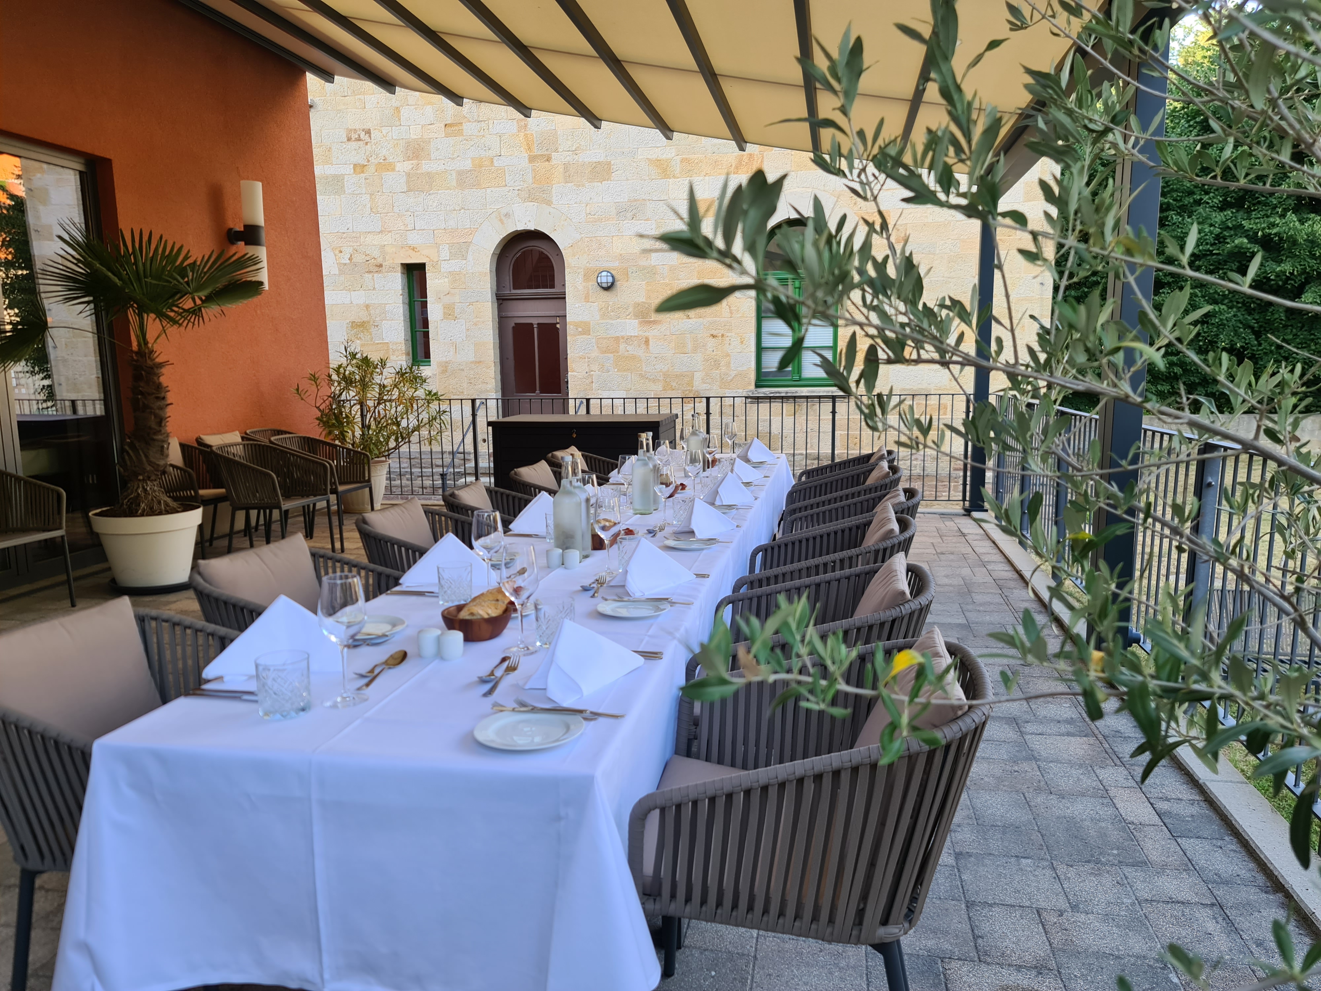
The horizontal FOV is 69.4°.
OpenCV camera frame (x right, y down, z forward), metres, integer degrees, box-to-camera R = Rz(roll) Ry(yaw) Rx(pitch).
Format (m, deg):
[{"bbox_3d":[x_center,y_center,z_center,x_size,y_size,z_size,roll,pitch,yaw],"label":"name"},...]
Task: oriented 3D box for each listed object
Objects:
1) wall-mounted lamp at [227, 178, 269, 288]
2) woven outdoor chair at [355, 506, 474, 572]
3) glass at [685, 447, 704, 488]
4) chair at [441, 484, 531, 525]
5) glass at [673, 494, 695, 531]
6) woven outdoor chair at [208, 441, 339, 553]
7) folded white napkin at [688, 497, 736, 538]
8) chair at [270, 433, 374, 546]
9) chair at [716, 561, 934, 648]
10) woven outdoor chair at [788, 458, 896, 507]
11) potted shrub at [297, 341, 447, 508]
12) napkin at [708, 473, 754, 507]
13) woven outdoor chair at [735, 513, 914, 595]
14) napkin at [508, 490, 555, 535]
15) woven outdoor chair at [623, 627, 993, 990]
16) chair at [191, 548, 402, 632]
[{"bbox_3d":[-3.228,-2.029,7.468,0.275,0.820,0.155,1,8,11],"label":"wall-mounted lamp"},{"bbox_3d":[-0.773,0.453,3.494,0.596,0.823,0.563,1,8,9],"label":"woven outdoor chair"},{"bbox_3d":[0.139,-0.088,3.949,0.080,0.212,0.080,1,8,11],"label":"glass"},{"bbox_3d":[-0.609,0.360,4.080,0.625,0.800,0.600,0,8,7],"label":"chair"},{"bbox_3d":[0.084,0.055,3.448,0.083,0.097,0.083,1,8,10],"label":"glass"},{"bbox_3d":[-2.714,0.029,6.753,0.606,0.778,0.566,3,9,22],"label":"woven outdoor chair"},{"bbox_3d":[0.153,0.065,3.302,0.192,0.117,0.253,3,9,22],"label":"folded white napkin"},{"bbox_3d":[-2.500,-0.033,7.007,0.625,0.800,0.600,1,8,10],"label":"chair"},{"bbox_3d":[0.374,0.583,2.430,0.625,0.800,0.600,1,8,11],"label":"chair"},{"bbox_3d":[0.862,0.266,4.661,0.625,0.800,0.600,0,8,4],"label":"woven outdoor chair"},{"bbox_3d":[-2.611,-0.607,8.646,1.374,1.495,1.212,-3,9,-17],"label":"potted shrub"},{"bbox_3d":[0.277,-0.035,3.970,0.192,0.121,0.242,3,9,22],"label":"napkin"},{"bbox_3d":[0.557,0.473,3.241,0.596,0.823,0.563,1,8,11],"label":"woven outdoor chair"},{"bbox_3d":[-0.395,0.055,3.248,0.260,0.135,0.130,1,8,11],"label":"napkin"},{"bbox_3d":[0.262,0.682,1.727,0.625,0.800,0.600,1,8,11],"label":"woven outdoor chair"},{"bbox_3d":[-0.964,0.558,2.693,0.625,0.800,0.600,1,8,10],"label":"chair"}]

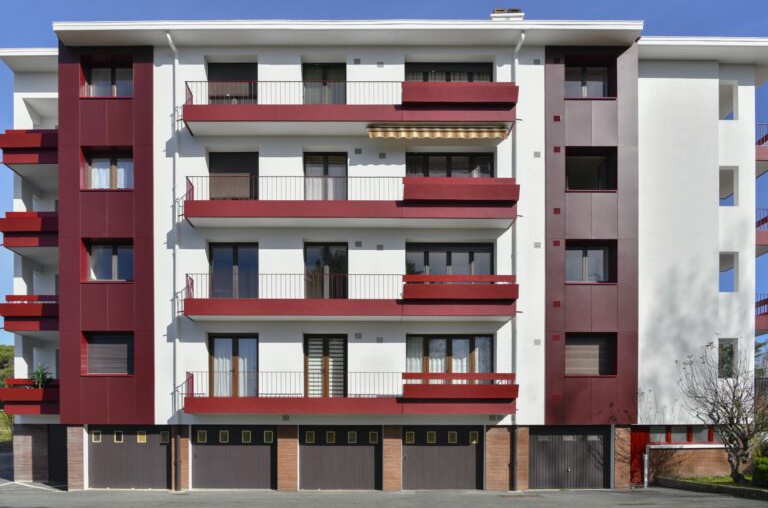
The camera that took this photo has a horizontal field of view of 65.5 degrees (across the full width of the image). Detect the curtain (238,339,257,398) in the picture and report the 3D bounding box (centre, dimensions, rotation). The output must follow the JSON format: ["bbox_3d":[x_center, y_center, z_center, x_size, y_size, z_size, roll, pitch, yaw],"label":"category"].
[{"bbox_3d":[-4.124,3.485,18.180,0.600,1.840,0.100,0,0,0],"label":"curtain"}]

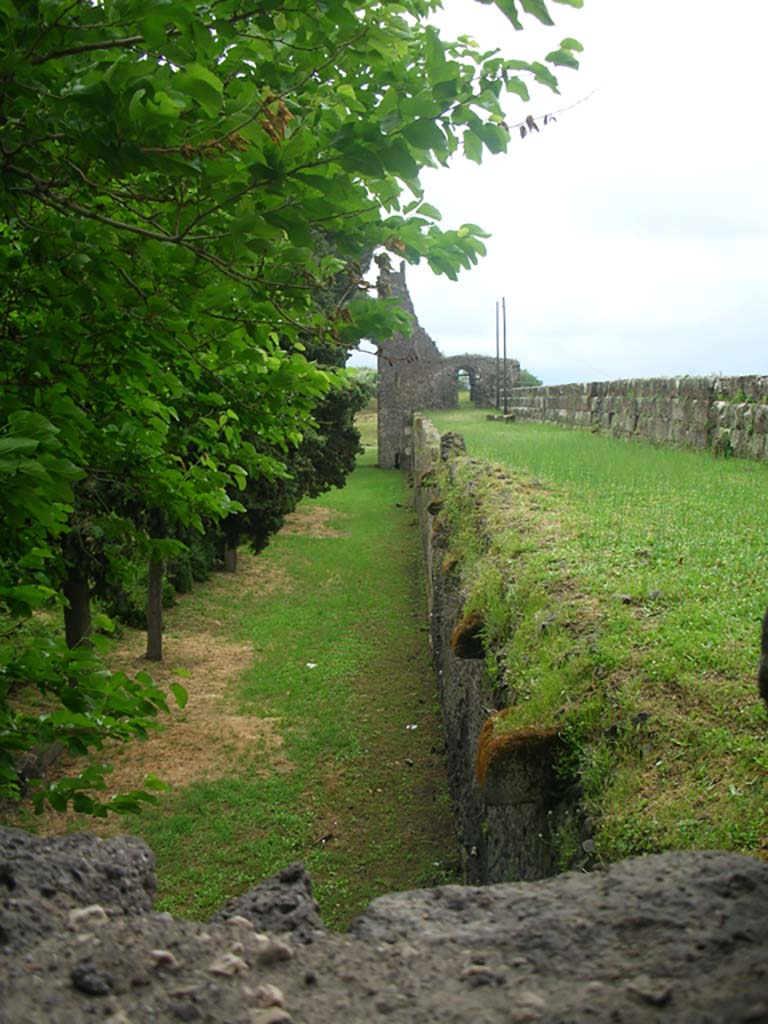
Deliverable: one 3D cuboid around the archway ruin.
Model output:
[{"bbox_3d":[3.864,-9.037,64.928,8.475,12.165,7.200,0,7,1],"label":"archway ruin"}]

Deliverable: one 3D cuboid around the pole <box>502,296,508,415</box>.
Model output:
[{"bbox_3d":[6.182,-7.940,52.828,0.160,5.907,0.160,0,7,1],"label":"pole"}]

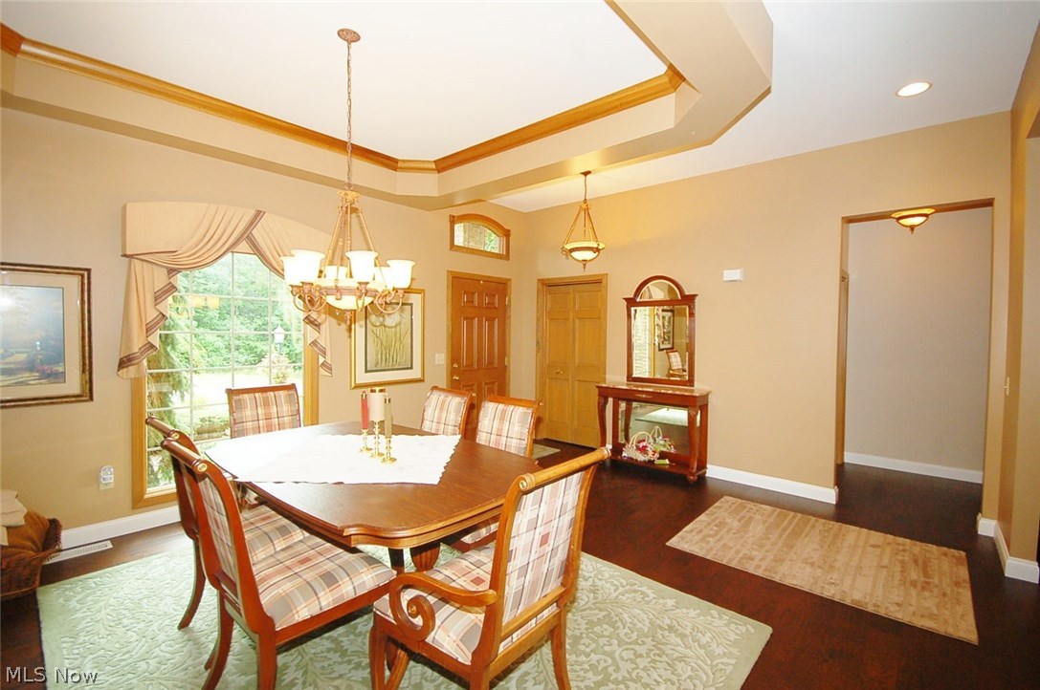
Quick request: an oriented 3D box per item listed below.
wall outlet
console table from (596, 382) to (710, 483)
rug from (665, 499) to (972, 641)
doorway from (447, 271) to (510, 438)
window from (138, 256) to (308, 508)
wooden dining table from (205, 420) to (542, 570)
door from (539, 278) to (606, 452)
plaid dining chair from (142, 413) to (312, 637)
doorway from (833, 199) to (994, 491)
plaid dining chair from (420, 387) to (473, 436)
[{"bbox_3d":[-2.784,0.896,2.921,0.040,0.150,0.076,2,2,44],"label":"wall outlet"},{"bbox_3d":[1.368,0.891,4.583,1.110,0.866,0.330,2,2,39],"label":"console table"},{"bbox_3d":[1.953,1.347,2.850,1.475,0.012,1.170,2,2,41],"label":"rug"},{"bbox_3d":[-0.488,0.196,5.390,0.100,2.115,1.080,2,2,41],"label":"doorway"},{"bbox_3d":[-2.224,0.198,3.384,0.100,1.840,1.255,2,2,41],"label":"window"},{"bbox_3d":[-0.767,0.962,2.294,1.930,0.765,1.220,2,2,41],"label":"wooden dining table"},{"bbox_3d":[0.633,0.222,5.449,1.010,2.140,0.140,2,2,39],"label":"door"},{"bbox_3d":[-1.321,0.834,2.047,0.500,1.030,0.610,2,2,38],"label":"plaid dining chair"},{"bbox_3d":[3.093,0.155,3.462,0.870,2.440,0.140,2,2,39],"label":"doorway"},{"bbox_3d":[-0.719,0.832,3.063,0.510,0.980,0.600,2,2,41],"label":"plaid dining chair"}]

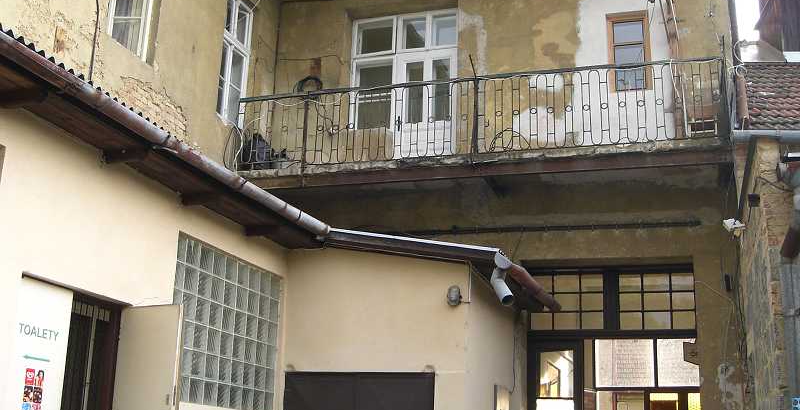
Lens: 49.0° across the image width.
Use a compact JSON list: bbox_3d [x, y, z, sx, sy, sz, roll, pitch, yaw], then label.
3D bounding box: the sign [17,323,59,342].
[{"bbox_3d":[-2.316,0.823,5.647,0.010,0.071,0.404,-3,-16,17],"label":"sign"}]

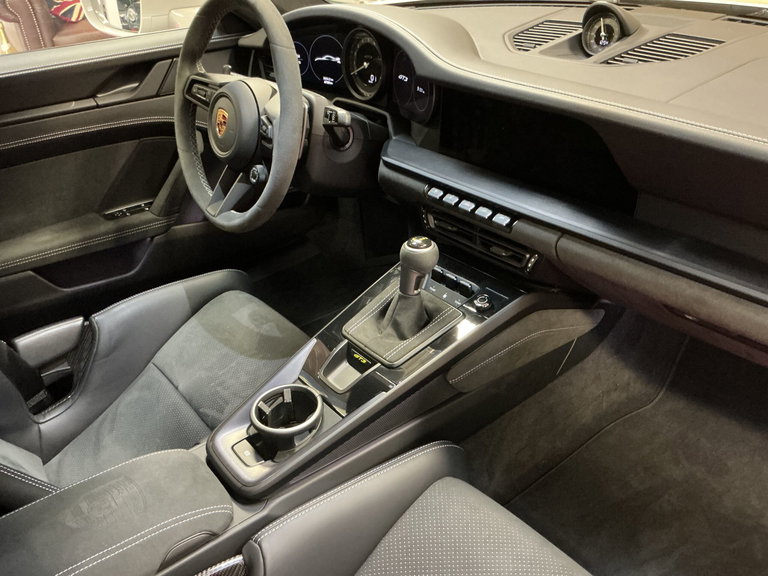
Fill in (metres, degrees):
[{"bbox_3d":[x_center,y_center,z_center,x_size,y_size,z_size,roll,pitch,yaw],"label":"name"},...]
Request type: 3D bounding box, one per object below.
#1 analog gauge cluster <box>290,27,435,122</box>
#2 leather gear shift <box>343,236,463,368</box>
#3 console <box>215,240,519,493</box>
[{"bbox_3d":[-0.047,-0.377,1.053,0.065,0.130,0.380,-11,30,-44],"label":"analog gauge cluster"},{"bbox_3d":[0.020,0.004,0.797,0.127,0.138,0.117,-31,43,-32],"label":"leather gear shift"},{"bbox_3d":[-0.030,0.064,0.766,0.431,0.161,0.200,-37,46,-27],"label":"console"}]

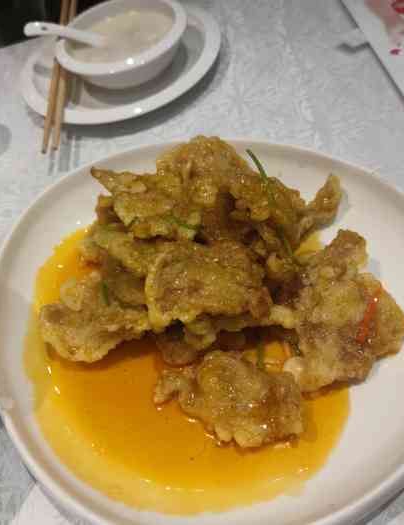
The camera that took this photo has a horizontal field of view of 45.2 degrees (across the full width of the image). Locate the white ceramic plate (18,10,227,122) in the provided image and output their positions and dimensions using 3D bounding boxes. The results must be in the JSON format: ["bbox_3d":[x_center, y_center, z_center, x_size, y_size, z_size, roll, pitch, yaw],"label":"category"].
[{"bbox_3d":[-0.076,-0.191,0.469,0.196,0.022,0.196,-6,55,8],"label":"white ceramic plate"}]

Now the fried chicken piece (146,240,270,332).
[{"bbox_3d":[0.003,0.014,0.279,0.067,0.025,0.048,-1,55,11],"label":"fried chicken piece"}]

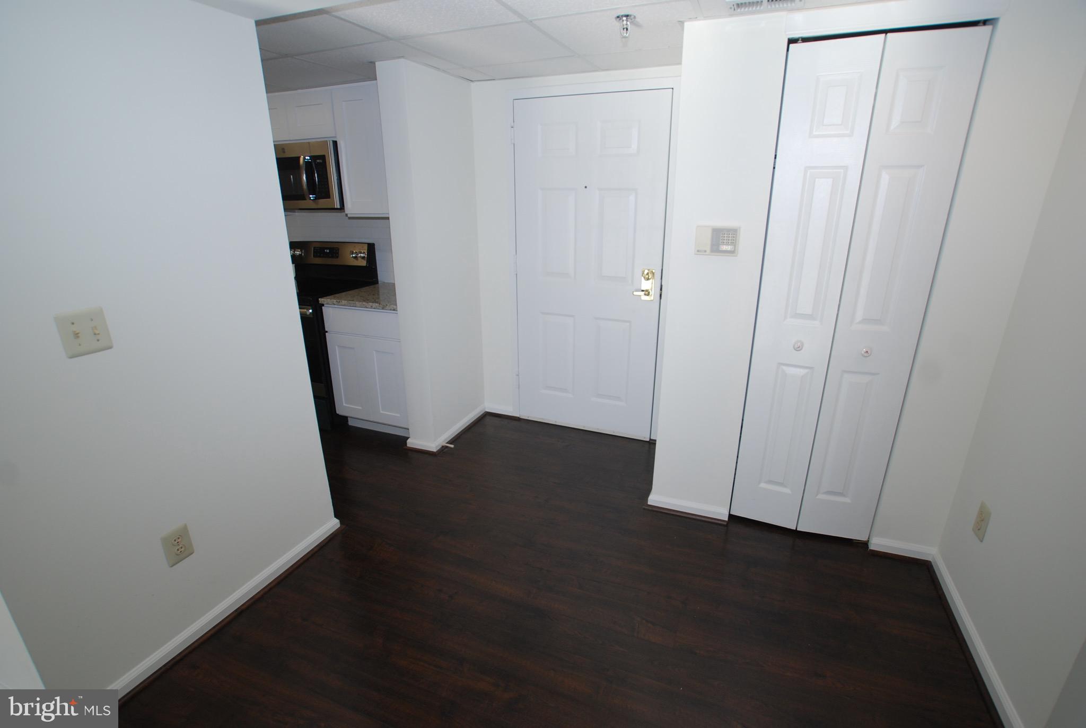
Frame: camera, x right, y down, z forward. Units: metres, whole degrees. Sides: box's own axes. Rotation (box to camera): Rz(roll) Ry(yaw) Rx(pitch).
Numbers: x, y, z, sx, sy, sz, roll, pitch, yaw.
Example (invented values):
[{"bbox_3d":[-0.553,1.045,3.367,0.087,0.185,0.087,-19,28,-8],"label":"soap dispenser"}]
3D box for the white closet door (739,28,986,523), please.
[{"bbox_3d":[1.179,-0.172,1.973,0.579,1.993,0.058,7,21,20],"label":"white closet door"}]

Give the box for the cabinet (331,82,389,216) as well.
[{"bbox_3d":[-0.943,-1.342,3.080,0.610,0.740,0.320,8,20,22],"label":"cabinet"}]

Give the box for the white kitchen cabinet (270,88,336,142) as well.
[{"bbox_3d":[-1.570,-1.643,3.264,0.755,0.285,0.320,8,20,22],"label":"white kitchen cabinet"}]

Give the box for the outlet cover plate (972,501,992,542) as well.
[{"bbox_3d":[1.600,0.574,1.764,0.008,0.126,0.081,8,20,22],"label":"outlet cover plate"}]

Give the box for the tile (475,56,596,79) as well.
[{"bbox_3d":[-0.051,-1.607,2.618,0.620,0.015,0.285,8,20,22],"label":"tile"}]

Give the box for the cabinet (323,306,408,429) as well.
[{"bbox_3d":[-1.004,-0.025,3.365,0.610,0.860,0.620,8,20,22],"label":"cabinet"}]

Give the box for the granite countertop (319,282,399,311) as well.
[{"bbox_3d":[-1.014,-0.459,3.190,0.596,0.034,0.606,7,21,20],"label":"granite countertop"}]

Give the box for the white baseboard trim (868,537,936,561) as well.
[{"bbox_3d":[1.573,0.803,2.112,0.230,0.074,0.015,8,20,22],"label":"white baseboard trim"}]

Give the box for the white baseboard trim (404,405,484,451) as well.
[{"bbox_3d":[-0.632,0.414,3.322,0.225,0.077,0.655,8,20,22],"label":"white baseboard trim"}]

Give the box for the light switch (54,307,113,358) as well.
[{"bbox_3d":[-1.264,-0.088,1.337,0.012,0.121,0.111,8,20,22],"label":"light switch"}]

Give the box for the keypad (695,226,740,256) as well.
[{"bbox_3d":[0.728,-0.513,2.025,0.175,0.123,0.032,7,21,20],"label":"keypad"}]

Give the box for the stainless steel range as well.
[{"bbox_3d":[-1.662,-0.237,3.523,0.760,1.205,0.700,8,20,22],"label":"stainless steel range"}]

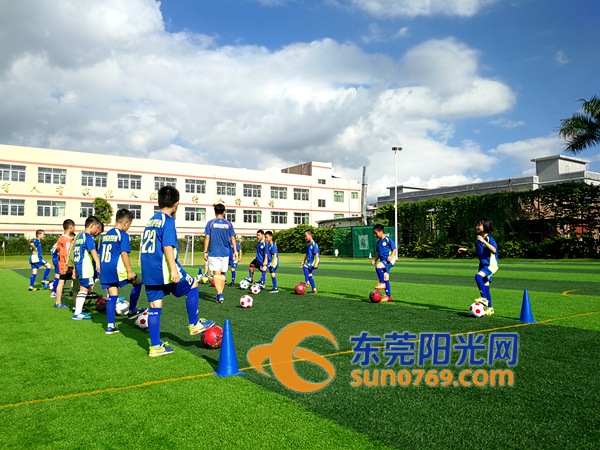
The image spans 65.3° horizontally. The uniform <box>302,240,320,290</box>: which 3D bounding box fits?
[{"bbox_3d":[0.255,0.833,9.550,0.380,1.020,0.360,2,-4,-37],"label":"uniform"}]

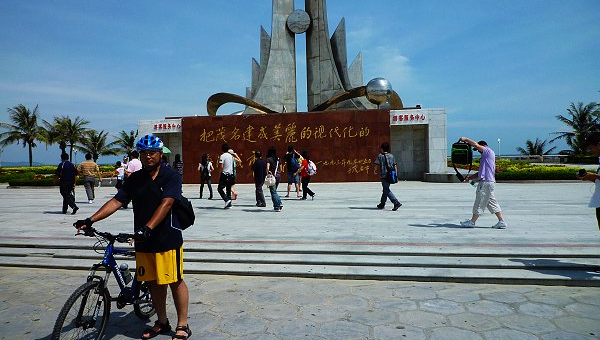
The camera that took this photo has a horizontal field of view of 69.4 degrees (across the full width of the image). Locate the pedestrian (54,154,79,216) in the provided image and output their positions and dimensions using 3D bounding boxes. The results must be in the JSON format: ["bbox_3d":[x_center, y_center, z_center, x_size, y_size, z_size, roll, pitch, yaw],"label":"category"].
[{"bbox_3d":[-6.359,0.342,11.800,0.550,1.660,0.500,-2,2,-27],"label":"pedestrian"}]

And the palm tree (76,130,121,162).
[{"bbox_3d":[-19.416,-1.727,42.064,4.600,4.400,4.600,-1,2,0],"label":"palm tree"}]

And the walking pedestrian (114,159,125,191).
[{"bbox_3d":[-6.998,0.359,16.800,0.420,1.380,0.360,-1,2,-9],"label":"walking pedestrian"}]

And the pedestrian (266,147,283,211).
[{"bbox_3d":[-0.665,0.232,11.306,0.460,1.670,0.480,-2,2,-23],"label":"pedestrian"}]

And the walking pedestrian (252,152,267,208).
[{"bbox_3d":[-1.177,0.246,12.750,0.470,1.640,0.360,-1,2,6],"label":"walking pedestrian"}]

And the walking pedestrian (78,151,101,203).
[{"bbox_3d":[-6.770,0.260,13.935,0.620,1.640,0.450,-1,2,-18],"label":"walking pedestrian"}]

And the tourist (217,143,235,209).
[{"bbox_3d":[-2.061,0.183,11.987,0.500,1.770,0.520,-2,2,-27],"label":"tourist"}]

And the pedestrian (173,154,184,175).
[{"bbox_3d":[-5.012,0.177,17.800,0.450,1.630,0.340,-1,2,6],"label":"pedestrian"}]

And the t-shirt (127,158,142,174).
[{"bbox_3d":[-4.874,0.015,12.800,0.500,0.680,0.340,-2,2,-27],"label":"t-shirt"}]

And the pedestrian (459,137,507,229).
[{"bbox_3d":[3.411,0.230,8.121,0.880,1.740,0.520,-1,2,7],"label":"pedestrian"}]

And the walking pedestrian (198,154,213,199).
[{"bbox_3d":[-3.229,0.223,14.805,0.470,1.560,0.400,-1,2,-12],"label":"walking pedestrian"}]

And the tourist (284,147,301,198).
[{"bbox_3d":[-0.261,0.104,15.100,0.530,1.770,0.440,-1,2,-14],"label":"tourist"}]

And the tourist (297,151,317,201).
[{"bbox_3d":[0.212,0.173,14.118,0.620,1.600,0.480,0,2,24],"label":"tourist"}]

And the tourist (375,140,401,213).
[{"bbox_3d":[2.294,0.157,11.230,0.530,1.740,0.620,-2,2,-38],"label":"tourist"}]

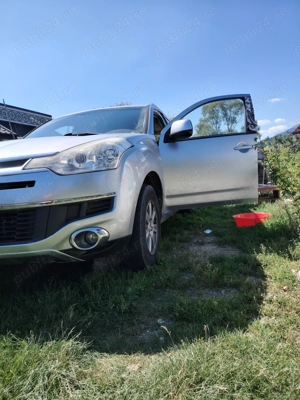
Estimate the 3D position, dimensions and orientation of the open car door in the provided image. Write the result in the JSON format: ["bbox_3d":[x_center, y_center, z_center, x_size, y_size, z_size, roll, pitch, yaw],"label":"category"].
[{"bbox_3d":[0.664,-0.498,2.881,1.100,1.200,0.260,-2,6,-15],"label":"open car door"}]

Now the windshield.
[{"bbox_3d":[-0.670,-0.822,2.955,1.380,0.170,0.860,1,38,16],"label":"windshield"}]

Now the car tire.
[{"bbox_3d":[-0.084,0.222,2.363,0.230,0.690,0.690,1,6,16],"label":"car tire"}]

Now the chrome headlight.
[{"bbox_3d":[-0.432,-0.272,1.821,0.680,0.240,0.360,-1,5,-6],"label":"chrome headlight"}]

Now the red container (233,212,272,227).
[{"bbox_3d":[1.534,0.318,4.150,0.600,0.170,0.580,-1,5,0],"label":"red container"}]

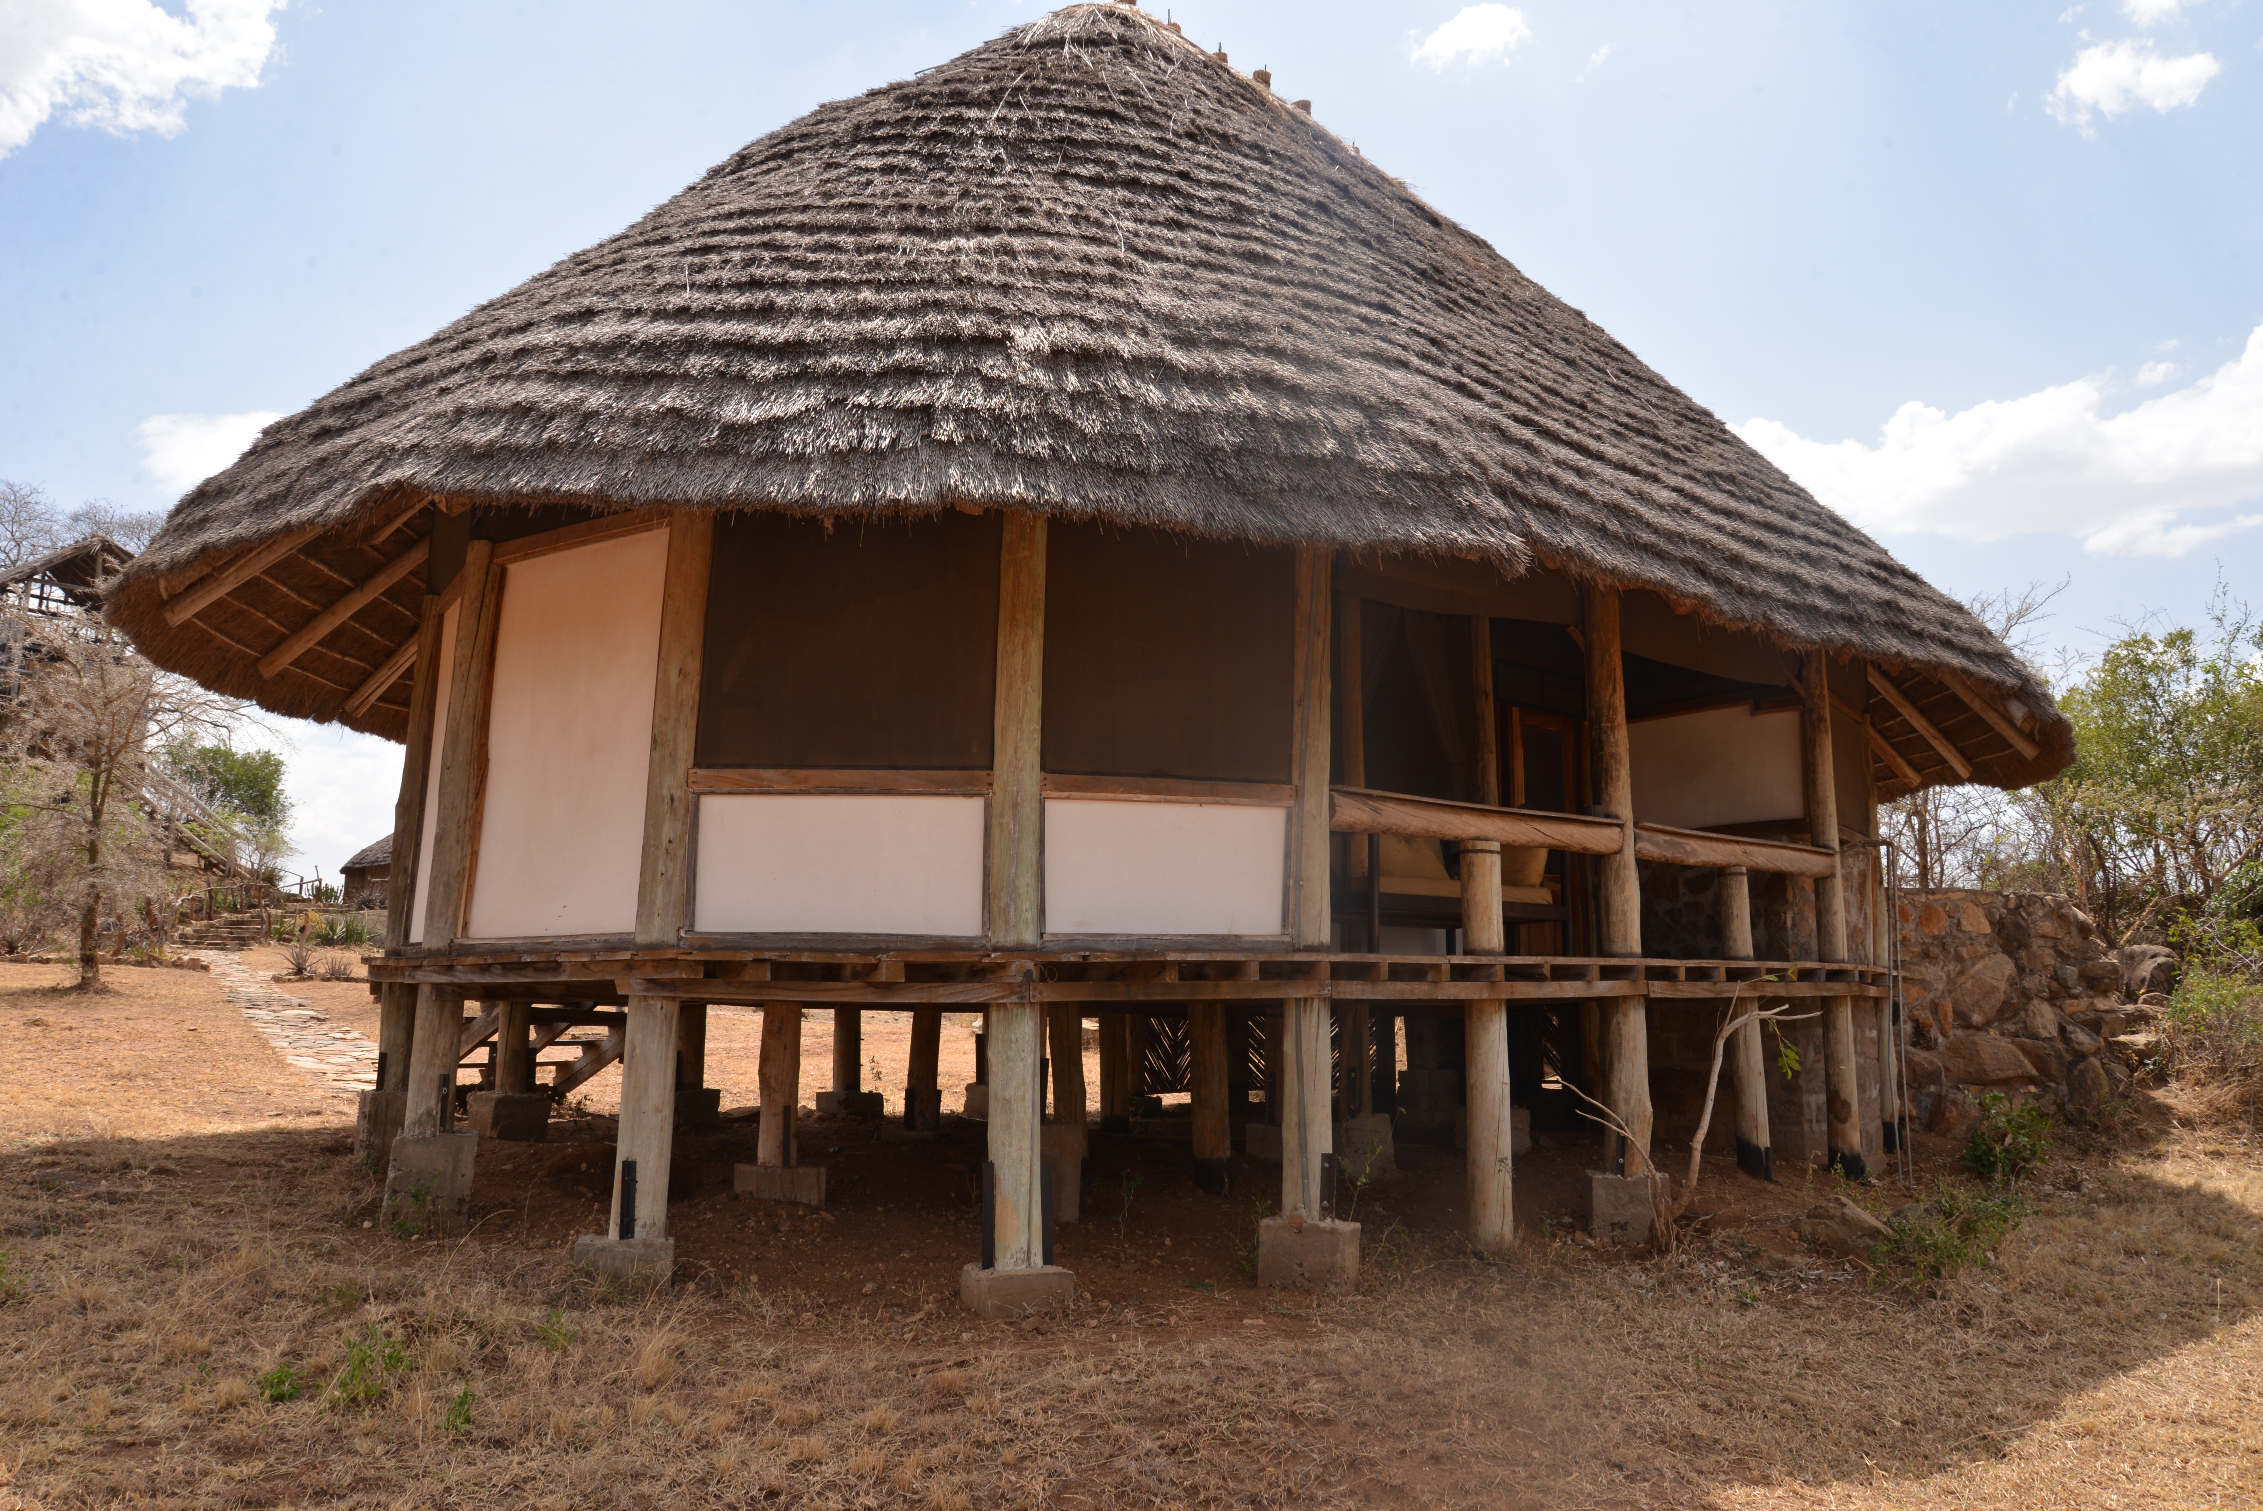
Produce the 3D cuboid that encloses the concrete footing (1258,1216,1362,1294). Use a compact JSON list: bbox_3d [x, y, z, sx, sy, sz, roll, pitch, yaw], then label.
[{"bbox_3d":[0.967,2.683,8.855,0.460,0.357,0.460,-3,-9,21],"label":"concrete footing"}]

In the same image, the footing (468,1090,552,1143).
[{"bbox_3d":[-4.697,2.715,12.336,0.470,0.340,0.470,-7,-11,39],"label":"footing"}]

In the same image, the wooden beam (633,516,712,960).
[{"bbox_3d":[-2.320,-0.171,8.328,0.230,2.284,0.230,2,-8,0],"label":"wooden beam"}]

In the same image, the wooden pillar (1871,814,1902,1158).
[{"bbox_3d":[6.921,2.078,15.059,0.180,3.083,0.180,2,-8,0],"label":"wooden pillar"}]

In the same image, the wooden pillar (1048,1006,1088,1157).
[{"bbox_3d":[-0.483,2.491,12.572,0.250,1.123,0.250,-3,-8,0],"label":"wooden pillar"}]

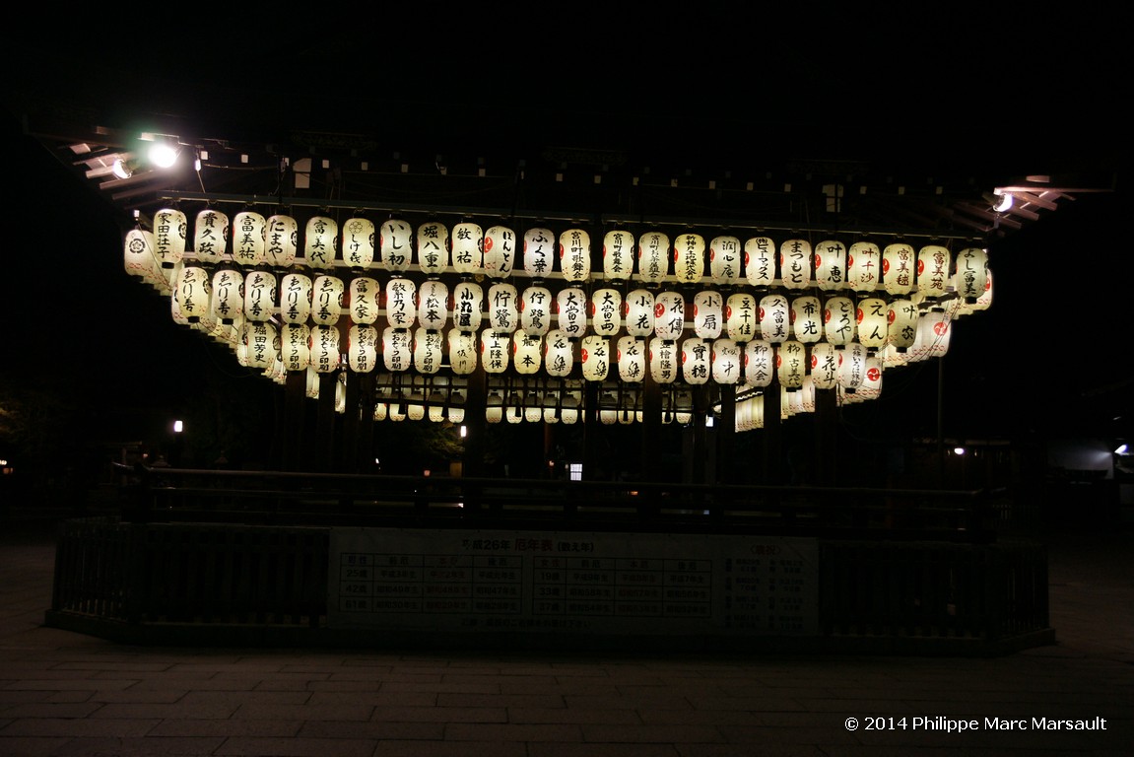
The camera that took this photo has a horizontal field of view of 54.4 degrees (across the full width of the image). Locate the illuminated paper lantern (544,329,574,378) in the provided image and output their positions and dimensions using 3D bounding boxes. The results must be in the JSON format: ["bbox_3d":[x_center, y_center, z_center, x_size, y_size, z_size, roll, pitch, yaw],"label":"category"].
[{"bbox_3d":[-0.092,-0.286,12.822,0.310,0.540,0.310,2,-6,-4],"label":"illuminated paper lantern"}]

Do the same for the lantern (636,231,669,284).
[{"bbox_3d":[0.928,-1.278,11.773,0.330,0.560,0.330,2,-6,-4],"label":"lantern"}]

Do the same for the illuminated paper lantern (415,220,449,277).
[{"bbox_3d":[-1.493,-1.454,12.328,0.350,0.620,0.350,2,-6,-5],"label":"illuminated paper lantern"}]

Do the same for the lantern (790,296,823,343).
[{"bbox_3d":[2.435,-0.585,11.193,0.295,0.510,0.295,2,-5,-5],"label":"lantern"}]

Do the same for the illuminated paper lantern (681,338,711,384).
[{"bbox_3d":[1.610,-0.210,13.804,0.350,0.620,0.350,2,-6,-5],"label":"illuminated paper lantern"}]

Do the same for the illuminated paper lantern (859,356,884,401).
[{"bbox_3d":[3.841,-0.009,13.980,0.330,0.560,0.330,2,-6,-4],"label":"illuminated paper lantern"}]

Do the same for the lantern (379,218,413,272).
[{"bbox_3d":[-1.901,-1.478,12.296,0.350,0.620,0.350,2,-6,-5],"label":"lantern"}]

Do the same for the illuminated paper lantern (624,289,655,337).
[{"bbox_3d":[0.830,-0.725,12.384,0.335,0.570,0.335,2,-6,-4],"label":"illuminated paper lantern"}]

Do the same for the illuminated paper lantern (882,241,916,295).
[{"bbox_3d":[3.647,-1.178,12.094,0.335,0.570,0.335,2,-6,-7],"label":"illuminated paper lantern"}]

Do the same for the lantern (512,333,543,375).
[{"bbox_3d":[-0.450,-0.302,12.746,0.335,0.570,0.335,3,-6,-12],"label":"lantern"}]

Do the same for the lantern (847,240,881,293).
[{"bbox_3d":[3.170,-1.191,11.749,0.335,0.585,0.335,2,-5,-4],"label":"lantern"}]

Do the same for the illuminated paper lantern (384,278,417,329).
[{"bbox_3d":[-1.831,-0.817,12.187,0.335,0.570,0.335,2,-6,-3],"label":"illuminated paper lantern"}]

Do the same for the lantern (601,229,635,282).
[{"bbox_3d":[0.562,-1.309,11.865,0.310,0.540,0.310,2,-6,-4],"label":"lantern"}]

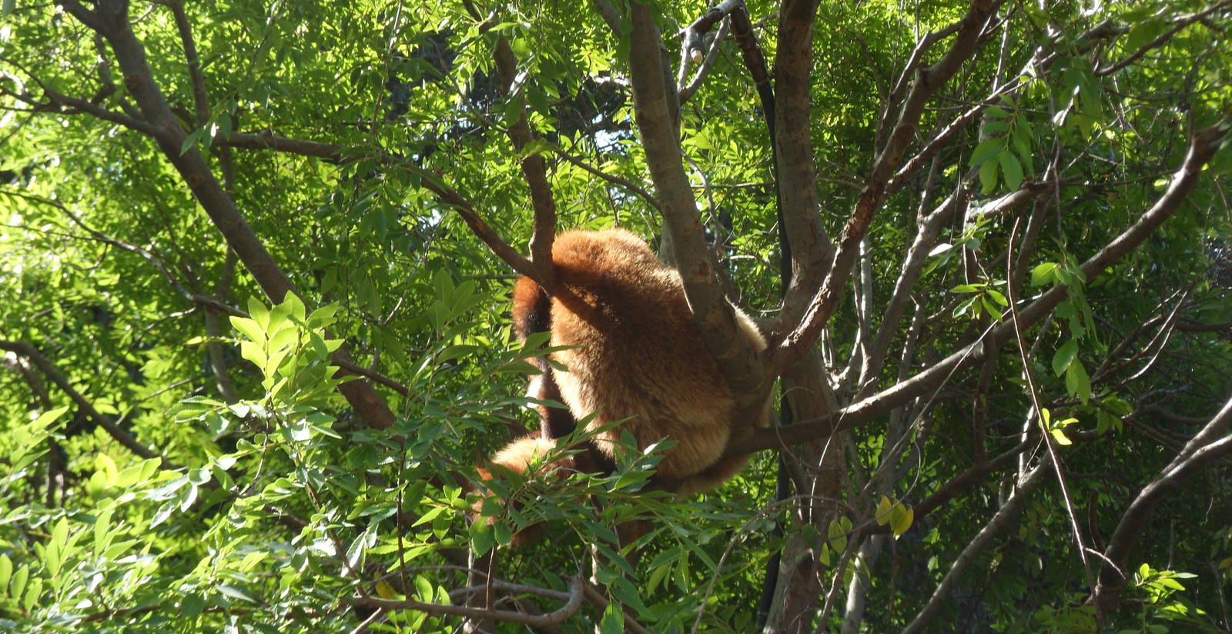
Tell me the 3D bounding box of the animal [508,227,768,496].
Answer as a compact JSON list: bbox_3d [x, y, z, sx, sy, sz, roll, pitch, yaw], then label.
[{"bbox_3d":[0.047,0.095,6.400,0.460,0.560,0.440,4,-8,-27],"label":"animal"}]

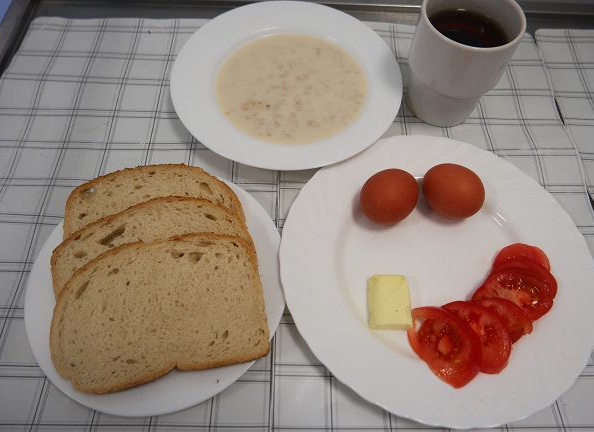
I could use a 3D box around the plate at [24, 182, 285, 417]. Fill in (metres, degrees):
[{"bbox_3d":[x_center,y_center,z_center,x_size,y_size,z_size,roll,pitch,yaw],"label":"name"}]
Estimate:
[{"bbox_3d":[-0.106,0.051,0.341,0.198,0.018,0.198,0,60,-1],"label":"plate"}]

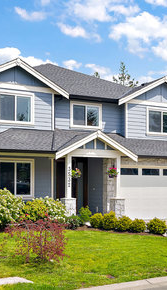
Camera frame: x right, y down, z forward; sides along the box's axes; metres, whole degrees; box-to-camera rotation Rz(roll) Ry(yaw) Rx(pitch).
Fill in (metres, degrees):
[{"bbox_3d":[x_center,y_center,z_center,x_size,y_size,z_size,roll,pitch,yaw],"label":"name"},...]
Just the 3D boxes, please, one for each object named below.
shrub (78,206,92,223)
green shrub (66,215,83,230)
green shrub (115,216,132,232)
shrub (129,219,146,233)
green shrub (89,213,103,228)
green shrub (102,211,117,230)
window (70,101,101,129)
[{"bbox_3d":[0.081,2.822,15.700,0.560,0.660,0.540,0,-3,0],"label":"shrub"},{"bbox_3d":[-0.322,2.867,14.300,0.640,0.580,0.600,0,-3,0],"label":"green shrub"},{"bbox_3d":[1.511,3.002,14.600,0.680,0.600,0.660,0,-3,0],"label":"green shrub"},{"bbox_3d":[1.924,2.849,13.650,0.600,0.530,0.600,0,-3,0],"label":"shrub"},{"bbox_3d":[0.463,2.860,14.550,0.550,0.600,0.550,0,-3,0],"label":"green shrub"},{"bbox_3d":[0.970,2.784,14.200,0.560,0.720,0.560,0,-3,0],"label":"green shrub"},{"bbox_3d":[0.165,-1.458,19.300,1.780,1.320,0.130,2,-4,-26],"label":"window"}]

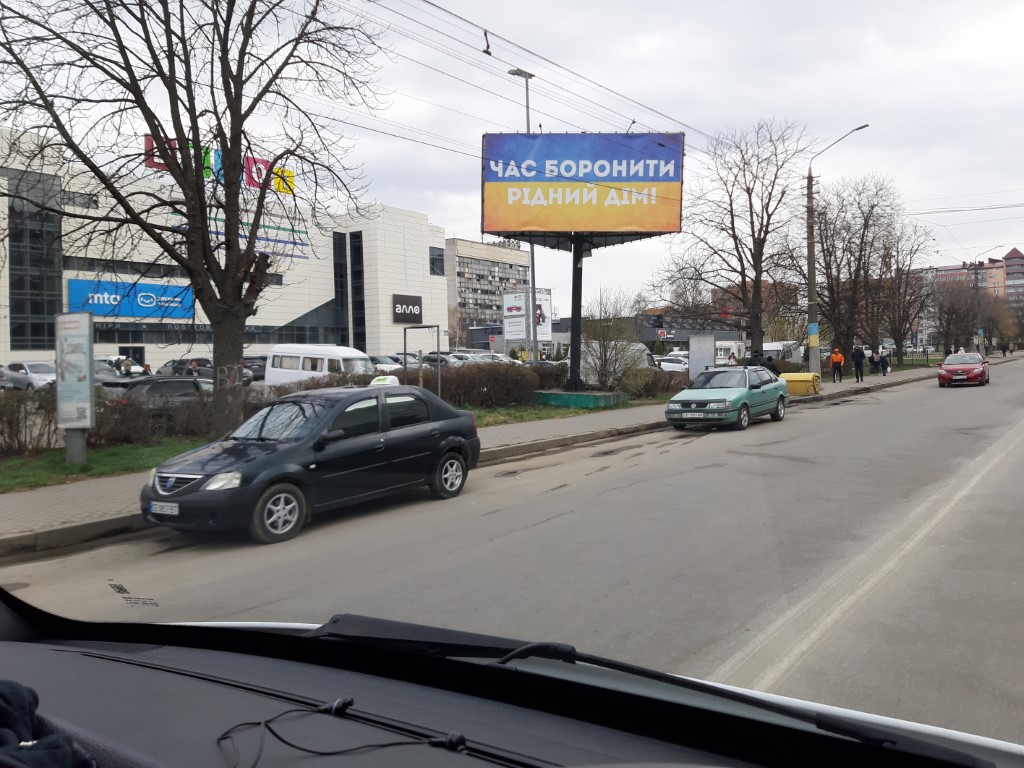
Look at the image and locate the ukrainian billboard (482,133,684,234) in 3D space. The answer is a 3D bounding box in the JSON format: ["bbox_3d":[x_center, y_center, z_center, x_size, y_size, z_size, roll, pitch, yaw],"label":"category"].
[{"bbox_3d":[2.193,-6.150,24.500,6.100,3.100,0.400,0,3,0],"label":"ukrainian billboard"}]

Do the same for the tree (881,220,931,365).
[{"bbox_3d":[31.778,-7.308,64.500,4.300,11.800,4.300,0,2,38],"label":"tree"}]

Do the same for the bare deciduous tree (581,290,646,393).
[{"bbox_3d":[3.368,-1.410,26.500,2.200,3.500,2.200,-1,2,0],"label":"bare deciduous tree"}]

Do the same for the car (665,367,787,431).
[{"bbox_3d":[5.414,0.270,19.620,1.710,1.460,4.600,0,2,37],"label":"car"}]

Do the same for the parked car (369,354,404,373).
[{"bbox_3d":[-8.177,-0.803,47.500,4.400,1.550,1.800,0,3,35],"label":"parked car"}]

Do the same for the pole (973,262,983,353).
[{"bbox_3d":[46.142,-7.171,79.000,0.400,9.800,0.400,-3,2,0],"label":"pole"}]

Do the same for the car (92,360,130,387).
[{"bbox_3d":[-23.707,-0.557,44.500,4.500,1.500,1.800,0,3,35],"label":"car"}]

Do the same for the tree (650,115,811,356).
[{"bbox_3d":[11.648,-7.020,42.000,8.200,13.400,8.000,-1,2,0],"label":"tree"}]

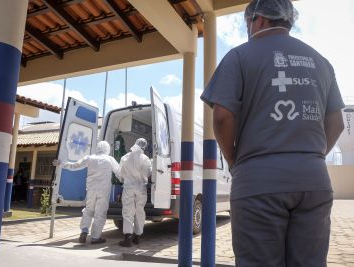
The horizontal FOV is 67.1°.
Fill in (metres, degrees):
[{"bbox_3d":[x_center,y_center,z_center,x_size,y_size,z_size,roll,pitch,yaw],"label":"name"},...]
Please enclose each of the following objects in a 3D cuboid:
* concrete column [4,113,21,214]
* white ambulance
[{"bbox_3d":[-4.660,0.775,7.560,0.170,2.800,0.170,-4,-12,26],"label":"concrete column"},{"bbox_3d":[0.228,1.070,7.478,2.110,2.680,5.750,-4,-12,26],"label":"white ambulance"}]

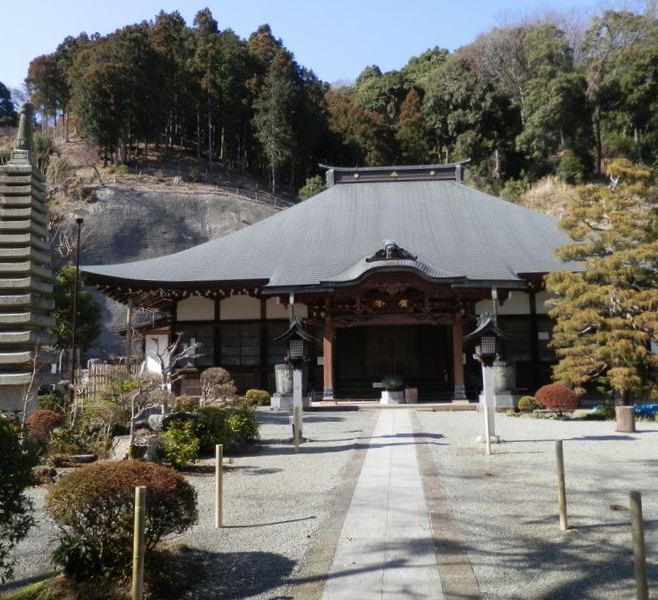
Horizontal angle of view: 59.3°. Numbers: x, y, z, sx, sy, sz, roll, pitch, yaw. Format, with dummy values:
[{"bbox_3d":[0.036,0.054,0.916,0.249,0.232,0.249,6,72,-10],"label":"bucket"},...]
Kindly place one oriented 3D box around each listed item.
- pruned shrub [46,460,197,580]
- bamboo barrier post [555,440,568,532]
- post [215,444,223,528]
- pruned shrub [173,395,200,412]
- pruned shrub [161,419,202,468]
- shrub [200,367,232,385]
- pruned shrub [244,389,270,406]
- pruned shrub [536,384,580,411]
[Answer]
[{"bbox_3d":[-1.504,1.591,4.198,1.097,0.818,1.056,0,-5,0],"label":"pruned shrub"},{"bbox_3d":[2.141,1.713,5.349,0.069,0.818,0.069,0,-5,0],"label":"bamboo barrier post"},{"bbox_3d":[-1.005,1.717,5.341,0.064,0.765,0.064,-1,-5,7],"label":"post"},{"bbox_3d":[-3.217,2.353,13.043,0.587,0.413,0.561,0,-5,0],"label":"pruned shrub"},{"bbox_3d":[-2.093,2.037,8.200,0.560,0.690,0.560,-1,-5,7],"label":"pruned shrub"},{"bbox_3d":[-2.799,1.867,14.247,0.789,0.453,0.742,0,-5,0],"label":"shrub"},{"bbox_3d":[-2.178,2.970,17.600,0.820,0.520,0.780,-1,-5,7],"label":"pruned shrub"},{"bbox_3d":[5.612,2.431,14.191,1.080,0.704,1.023,0,-5,0],"label":"pruned shrub"}]

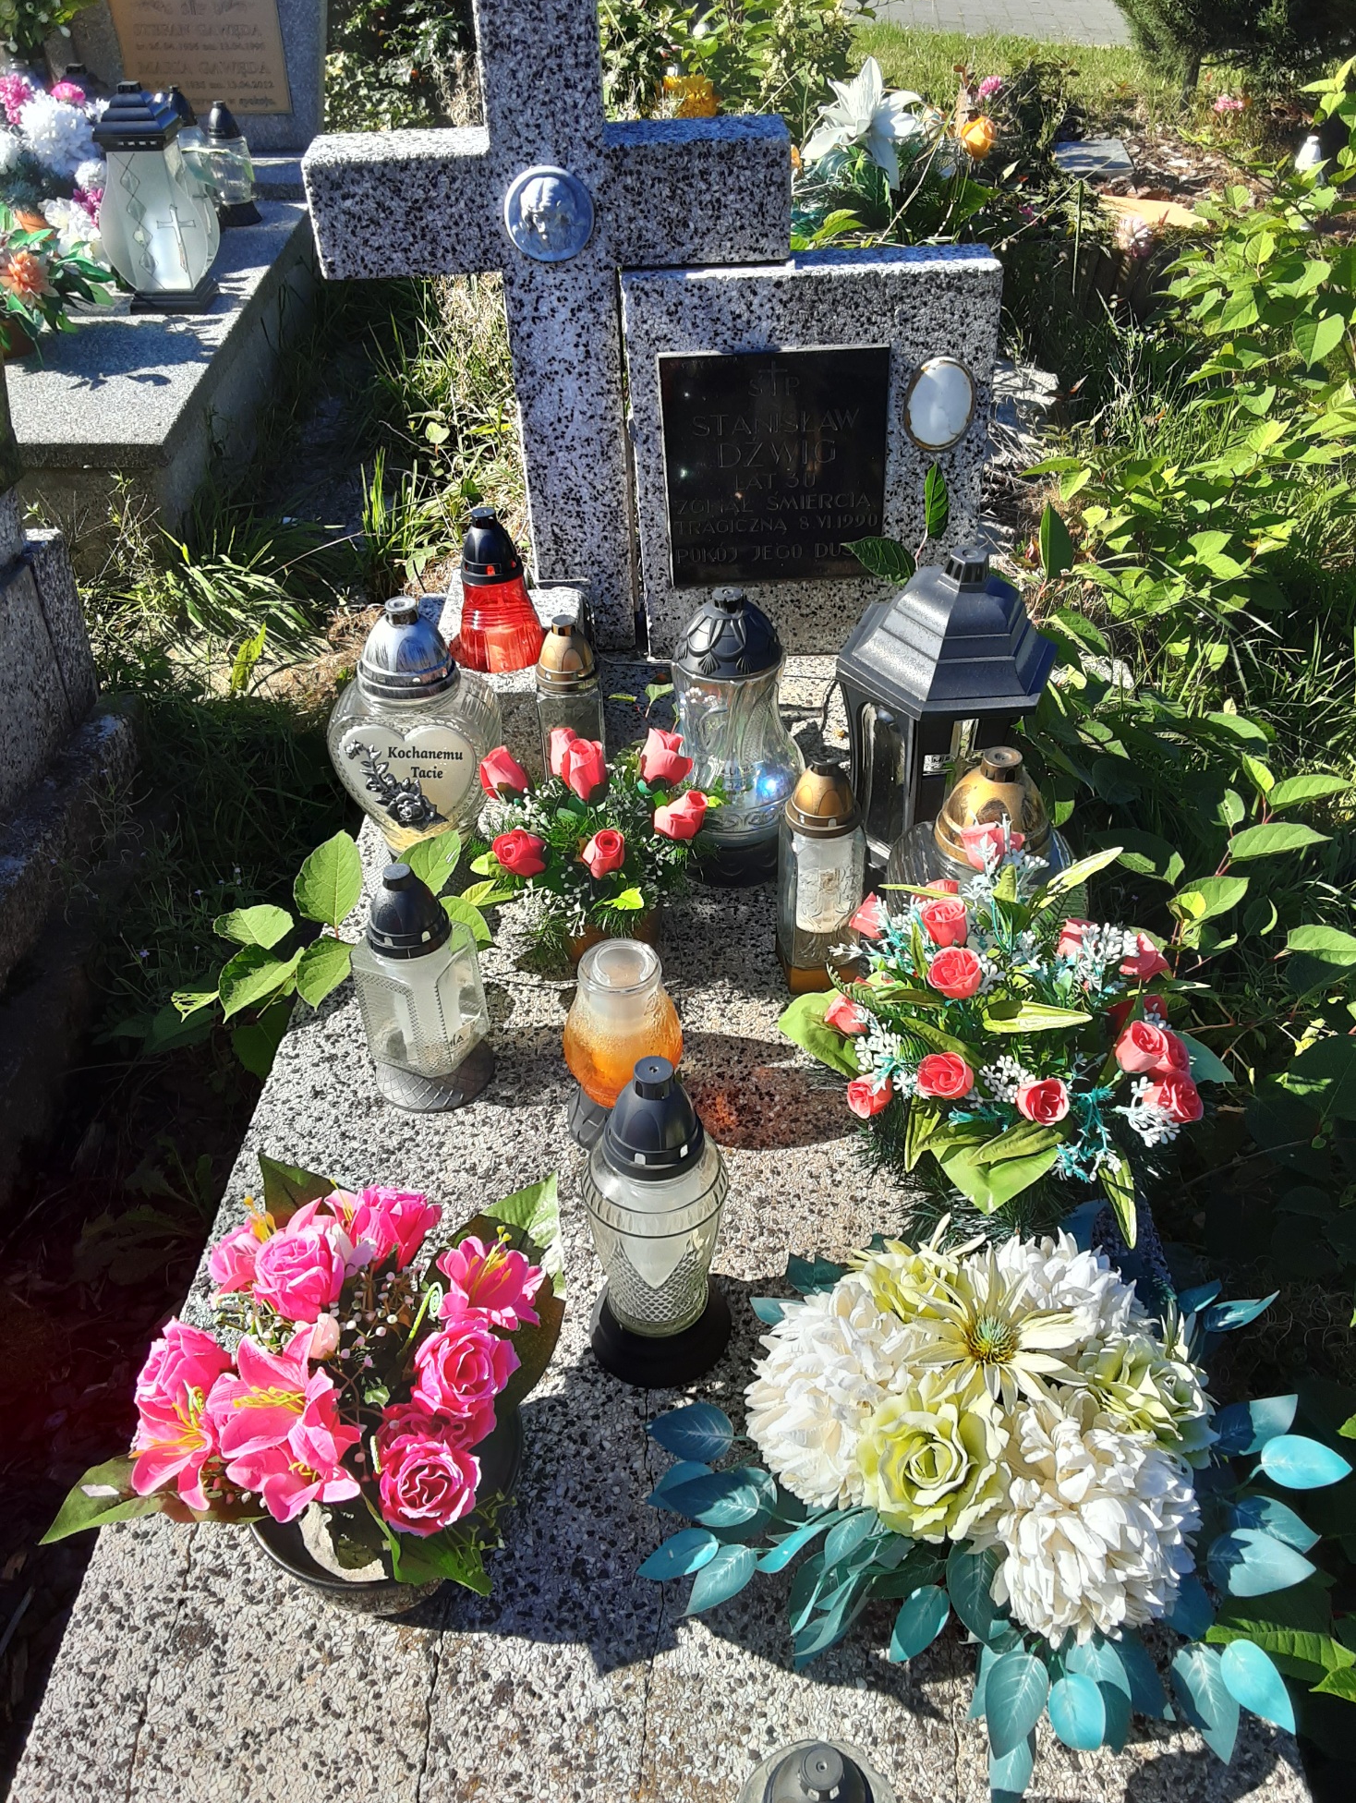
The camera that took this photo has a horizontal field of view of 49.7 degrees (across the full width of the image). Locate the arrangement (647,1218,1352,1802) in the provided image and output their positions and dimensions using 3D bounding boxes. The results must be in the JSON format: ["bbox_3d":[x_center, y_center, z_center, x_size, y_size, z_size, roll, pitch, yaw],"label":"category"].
[{"bbox_3d":[0.220,0.378,0.989,0.473,0.239,0.385,-1,38,3],"label":"arrangement"}]

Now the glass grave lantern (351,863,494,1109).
[{"bbox_3d":[-0.251,0.071,1.409,0.123,0.247,0.123,18,43,25],"label":"glass grave lantern"}]

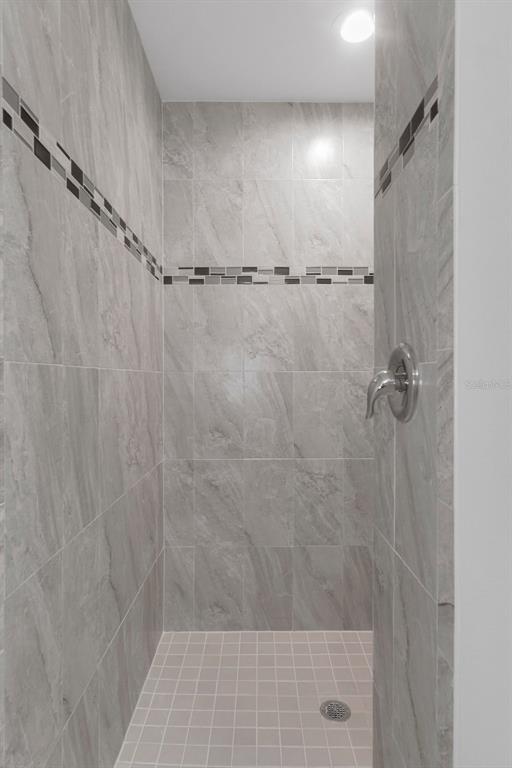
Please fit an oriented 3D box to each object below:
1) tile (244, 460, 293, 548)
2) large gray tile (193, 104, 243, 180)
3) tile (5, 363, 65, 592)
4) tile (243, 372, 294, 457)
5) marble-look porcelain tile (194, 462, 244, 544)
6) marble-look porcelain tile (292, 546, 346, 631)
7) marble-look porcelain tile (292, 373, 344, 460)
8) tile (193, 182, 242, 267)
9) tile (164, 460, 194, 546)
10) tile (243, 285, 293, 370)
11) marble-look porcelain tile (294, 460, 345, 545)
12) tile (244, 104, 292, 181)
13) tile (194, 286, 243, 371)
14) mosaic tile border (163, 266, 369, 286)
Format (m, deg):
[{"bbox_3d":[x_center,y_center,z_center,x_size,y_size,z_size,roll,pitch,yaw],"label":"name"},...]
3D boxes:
[{"bbox_3d":[0.064,0.590,2.013,0.245,0.431,0.010,0,1,0],"label":"tile"},{"bbox_3d":[-0.179,-1.163,1.945,0.236,0.367,0.010,0,1,0],"label":"large gray tile"},{"bbox_3d":[-0.444,0.168,0.817,0.010,0.412,0.214,0,1,0],"label":"tile"},{"bbox_3d":[0.060,0.151,1.925,0.231,0.409,0.010,0,1,0],"label":"tile"},{"bbox_3d":[-0.175,0.563,1.925,0.232,0.405,0.010,0,1,0],"label":"marble-look porcelain tile"},{"bbox_3d":[0.302,0.993,1.963,0.244,0.408,0.010,0,1,0],"label":"marble-look porcelain tile"},{"bbox_3d":[0.301,0.153,1.956,0.243,0.418,0.010,0,1,0],"label":"marble-look porcelain tile"},{"bbox_3d":[-0.180,-0.770,1.949,0.237,0.409,0.010,0,1,0],"label":"tile"},{"bbox_3d":[-0.373,0.576,1.961,0.142,0.417,0.010,0,1,0],"label":"tile"},{"bbox_3d":[0.060,-0.262,1.925,0.231,0.409,0.010,0,1,0],"label":"tile"},{"bbox_3d":[0.295,0.562,1.925,0.232,0.405,0.010,0,1,0],"label":"marble-look porcelain tile"},{"bbox_3d":[0.059,-1.163,1.944,0.234,0.366,0.010,0,1,0],"label":"tile"},{"bbox_3d":[-0.180,-0.264,1.953,0.237,0.408,0.010,0,1,0],"label":"tile"},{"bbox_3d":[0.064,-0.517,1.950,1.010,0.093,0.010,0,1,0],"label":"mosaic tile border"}]

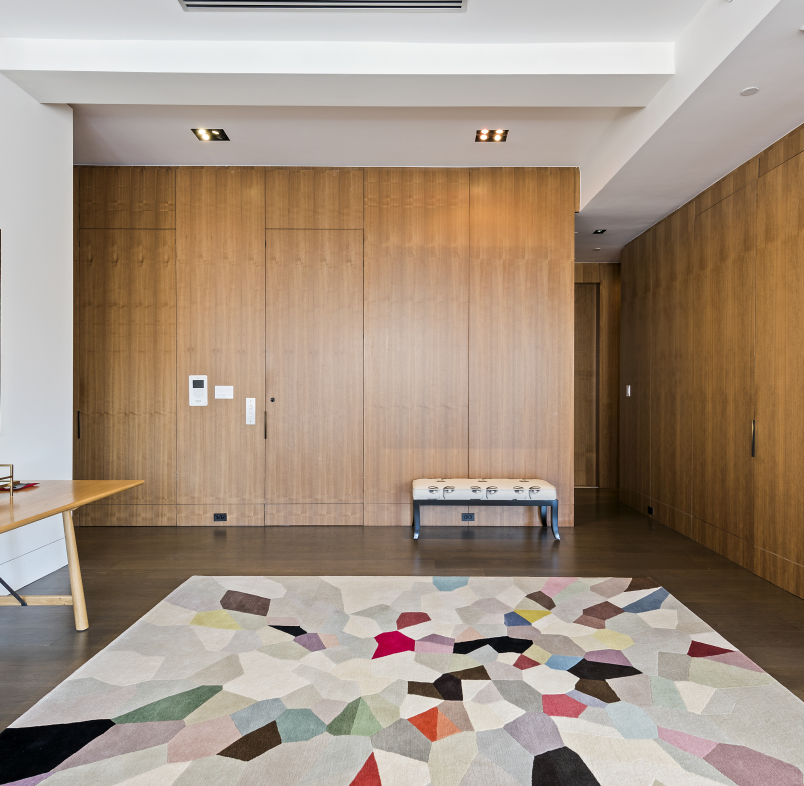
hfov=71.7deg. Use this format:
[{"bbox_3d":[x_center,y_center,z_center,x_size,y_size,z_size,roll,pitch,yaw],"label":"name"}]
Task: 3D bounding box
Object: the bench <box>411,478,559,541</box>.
[{"bbox_3d":[0.697,0.985,4.775,1.205,0.445,0.450,0,0,1],"label":"bench"}]

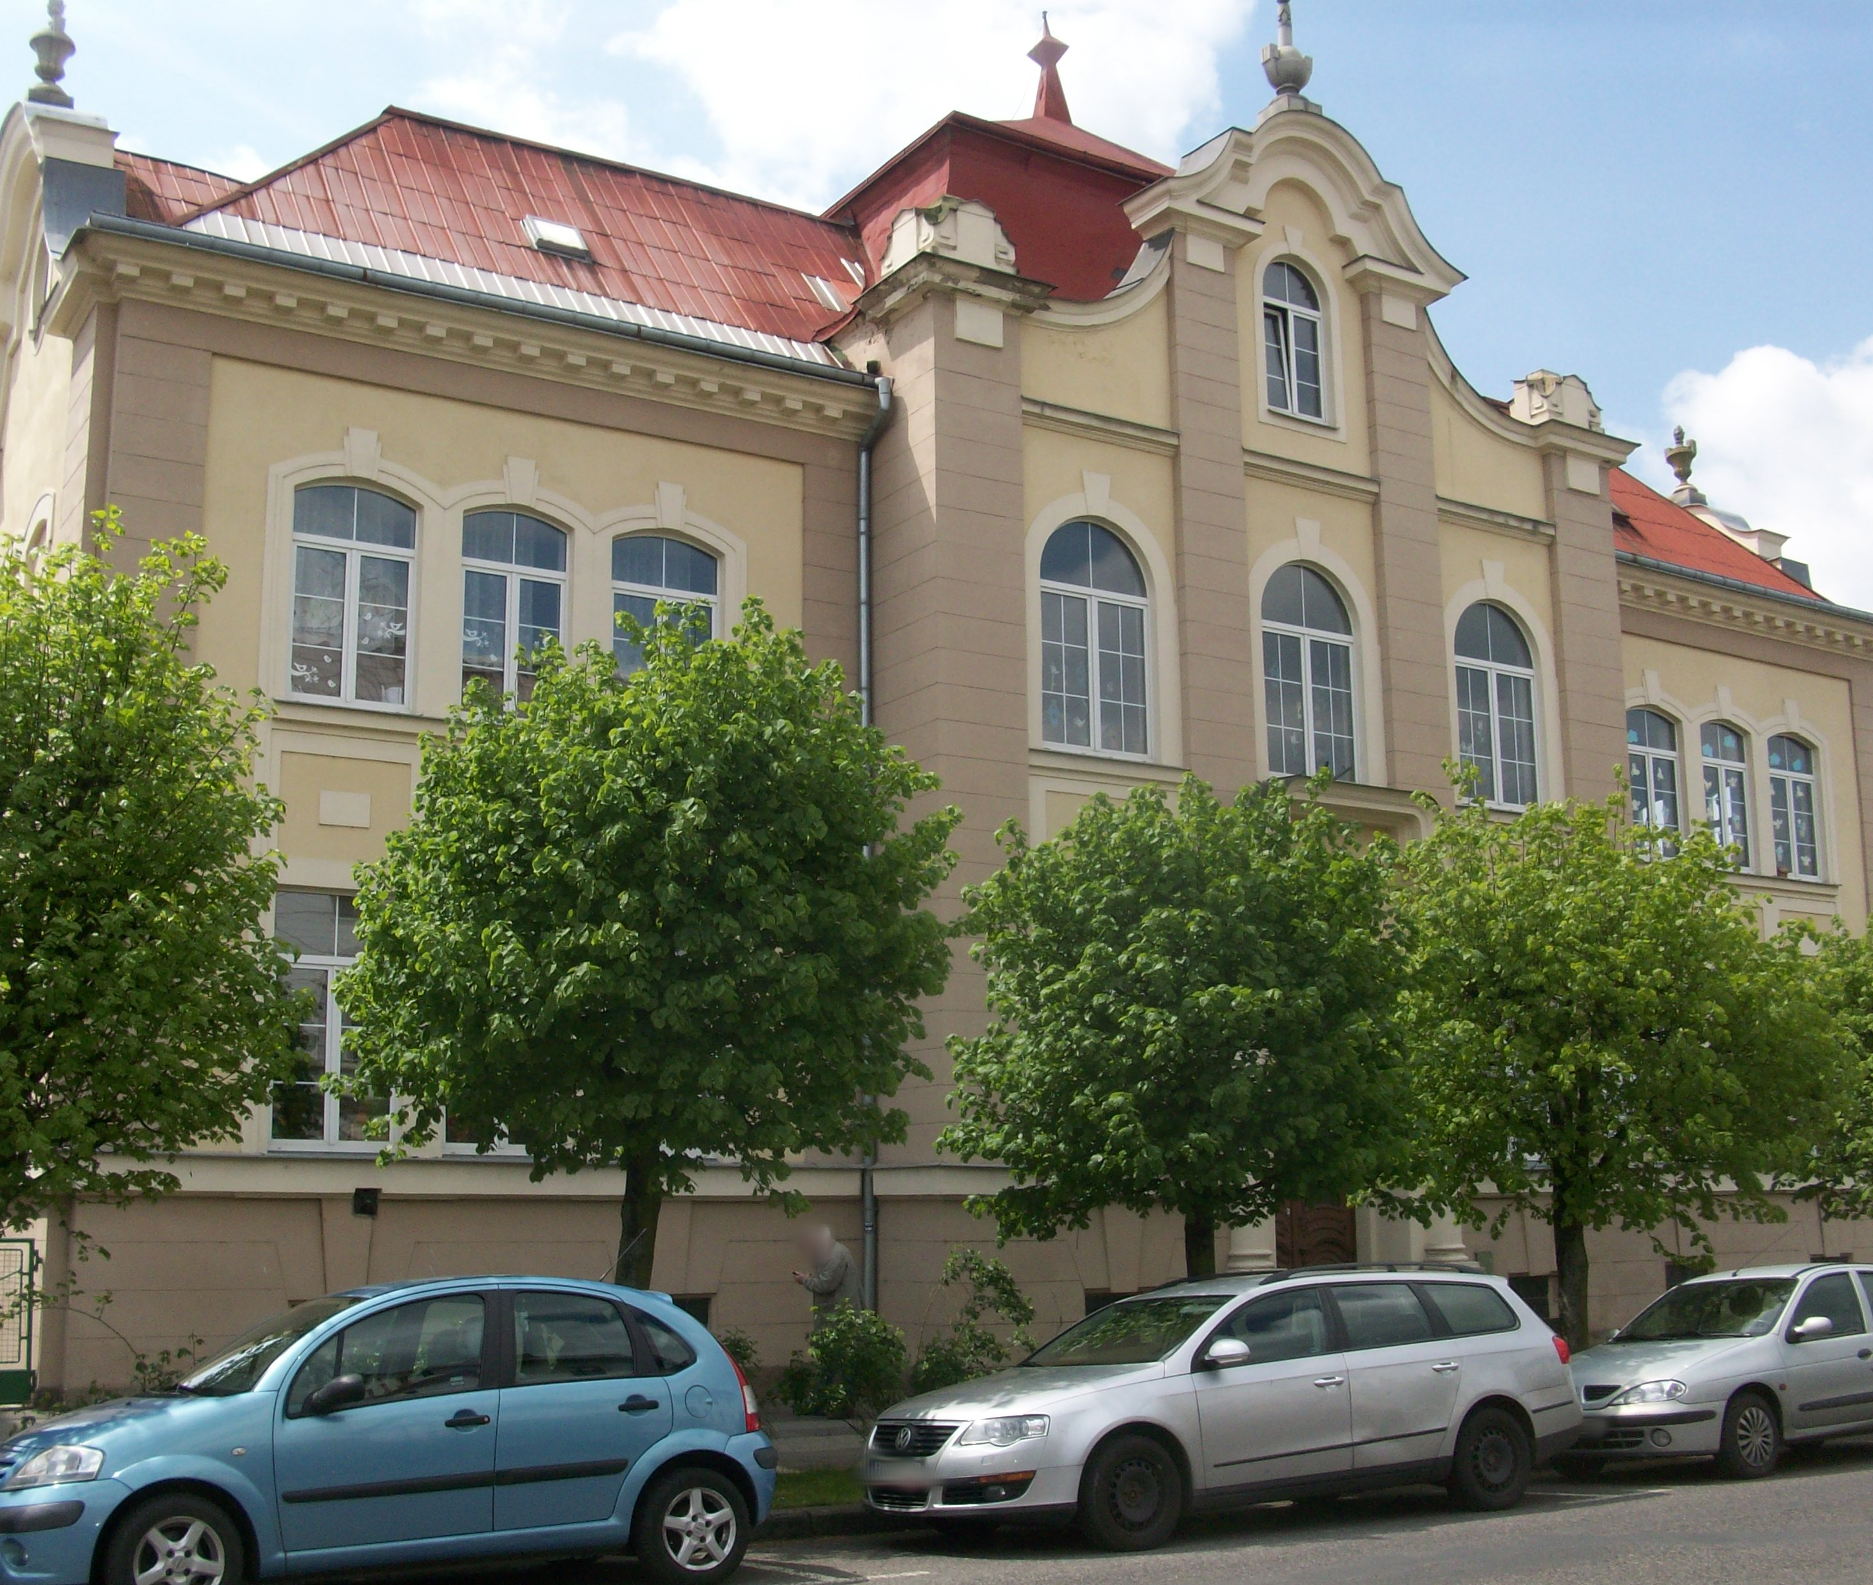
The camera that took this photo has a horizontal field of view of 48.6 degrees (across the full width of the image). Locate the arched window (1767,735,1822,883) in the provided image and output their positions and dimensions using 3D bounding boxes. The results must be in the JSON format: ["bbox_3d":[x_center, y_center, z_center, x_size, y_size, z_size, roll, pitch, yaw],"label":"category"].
[{"bbox_3d":[11.709,0.179,28.253,1.000,2.020,0.150,6,-13,-31],"label":"arched window"}]

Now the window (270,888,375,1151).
[{"bbox_3d":[-5.651,2.120,19.463,1.160,2.414,0.160,6,-13,-30],"label":"window"}]

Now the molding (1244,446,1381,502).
[{"bbox_3d":[4.607,-3.875,25.401,2.147,0.252,0.220,6,-13,-30],"label":"molding"}]

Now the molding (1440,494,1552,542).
[{"bbox_3d":[6.389,-3.077,23.762,1.880,0.260,0.180,6,-13,-31],"label":"molding"}]

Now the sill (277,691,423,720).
[{"bbox_3d":[-4.959,-0.705,17.505,1.300,0.090,0.240,6,-13,-31],"label":"sill"}]

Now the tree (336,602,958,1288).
[{"bbox_3d":[-1.800,1.495,13.274,3.900,5.650,3.900,6,-13,-31],"label":"tree"}]

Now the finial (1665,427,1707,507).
[{"bbox_3d":[11.974,-5.196,33.296,0.500,1.300,0.500,6,-13,-31],"label":"finial"}]

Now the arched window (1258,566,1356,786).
[{"bbox_3d":[4.488,-1.480,25.059,1.448,2.686,0.160,6,-13,-30],"label":"arched window"}]

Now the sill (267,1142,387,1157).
[{"bbox_3d":[-5.547,3.314,19.089,1.193,0.082,0.200,6,-13,-30],"label":"sill"}]

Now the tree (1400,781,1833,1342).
[{"bbox_3d":[6.157,2.661,18.994,4.041,5.468,4.041,6,-13,-30],"label":"tree"}]

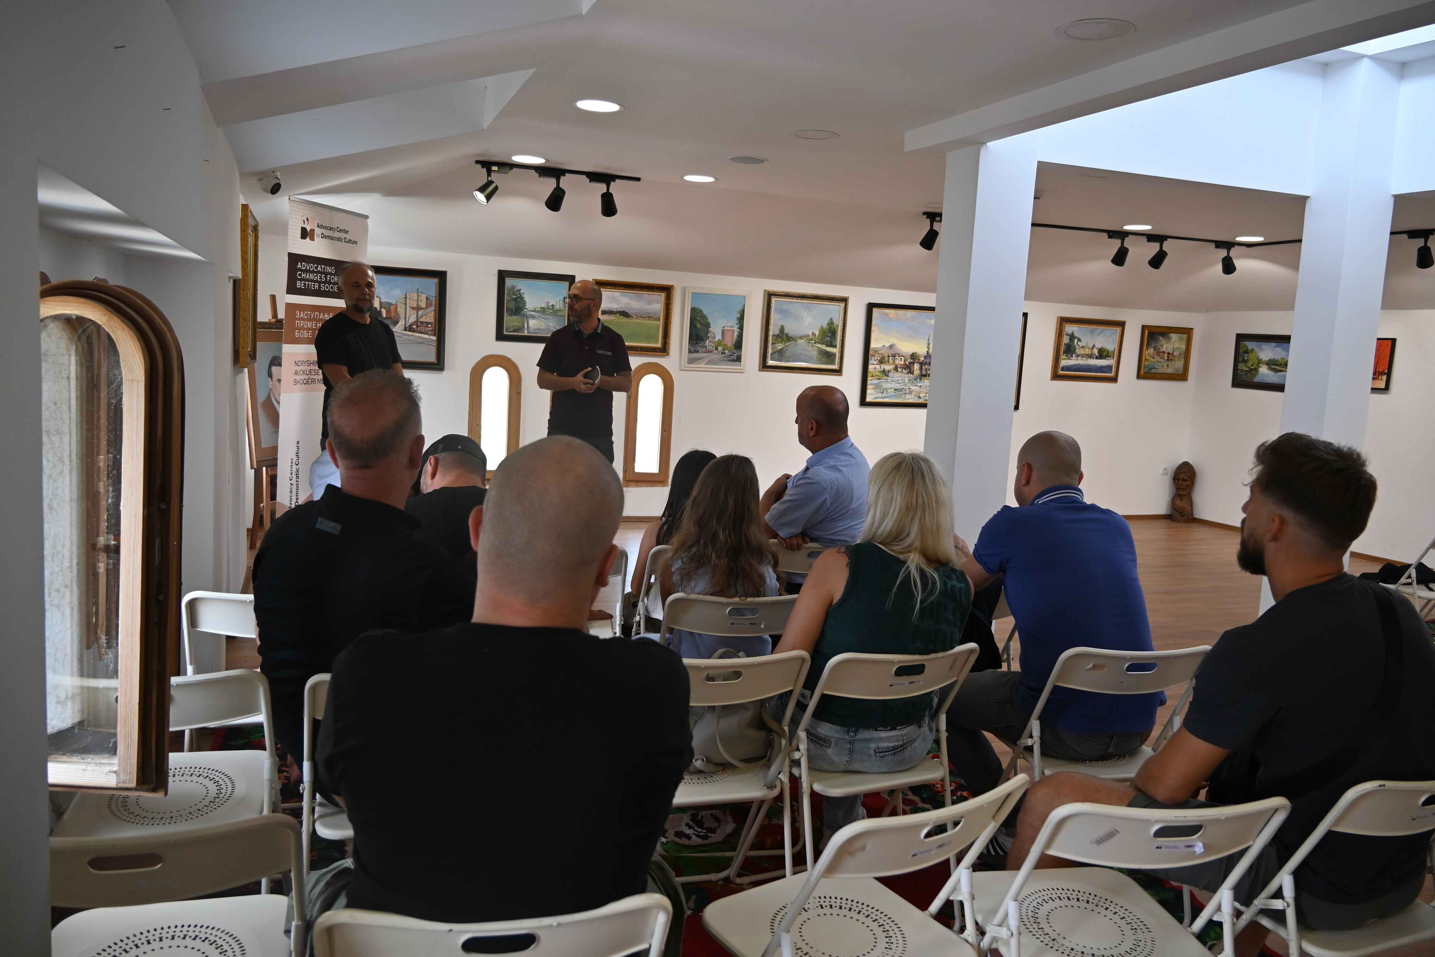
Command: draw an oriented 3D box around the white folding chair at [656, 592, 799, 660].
[{"bbox_3d":[0.006,0.660,3.122,0.410,0.780,0.470,2,7,-12],"label":"white folding chair"}]

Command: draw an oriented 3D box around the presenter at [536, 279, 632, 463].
[{"bbox_3d":[-0.763,-0.218,6.042,0.520,1.771,0.400,3,7,1],"label":"presenter"}]

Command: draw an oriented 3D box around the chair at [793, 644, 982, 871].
[{"bbox_3d":[0.358,0.776,2.835,0.455,0.785,0.460,0,8,-27],"label":"chair"}]

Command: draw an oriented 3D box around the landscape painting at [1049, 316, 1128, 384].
[{"bbox_3d":[3.491,-1.201,10.117,0.770,0.585,0.050,1,7,-21],"label":"landscape painting"}]

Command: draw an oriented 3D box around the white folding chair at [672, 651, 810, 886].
[{"bbox_3d":[-0.070,0.770,2.753,0.453,0.776,0.490,1,7,-19],"label":"white folding chair"}]

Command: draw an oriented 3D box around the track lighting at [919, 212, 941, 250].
[{"bbox_3d":[1.163,-1.347,5.876,0.120,0.210,0.130,1,7,-23],"label":"track lighting"}]

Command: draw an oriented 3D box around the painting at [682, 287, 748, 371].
[{"bbox_3d":[-0.016,-1.211,8.811,0.572,0.667,0.040,1,7,-21],"label":"painting"}]

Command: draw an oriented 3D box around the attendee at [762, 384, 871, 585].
[{"bbox_3d":[0.277,0.314,4.235,0.680,1.360,0.520,8,8,34],"label":"attendee"}]

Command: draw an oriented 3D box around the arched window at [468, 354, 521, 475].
[{"bbox_3d":[-1.723,-0.449,8.308,0.400,1.010,0.100,1,7,-21],"label":"arched window"}]

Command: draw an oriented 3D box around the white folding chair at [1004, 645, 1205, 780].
[{"bbox_3d":[1.039,0.800,3.054,0.453,0.776,0.490,2,7,-15],"label":"white folding chair"}]

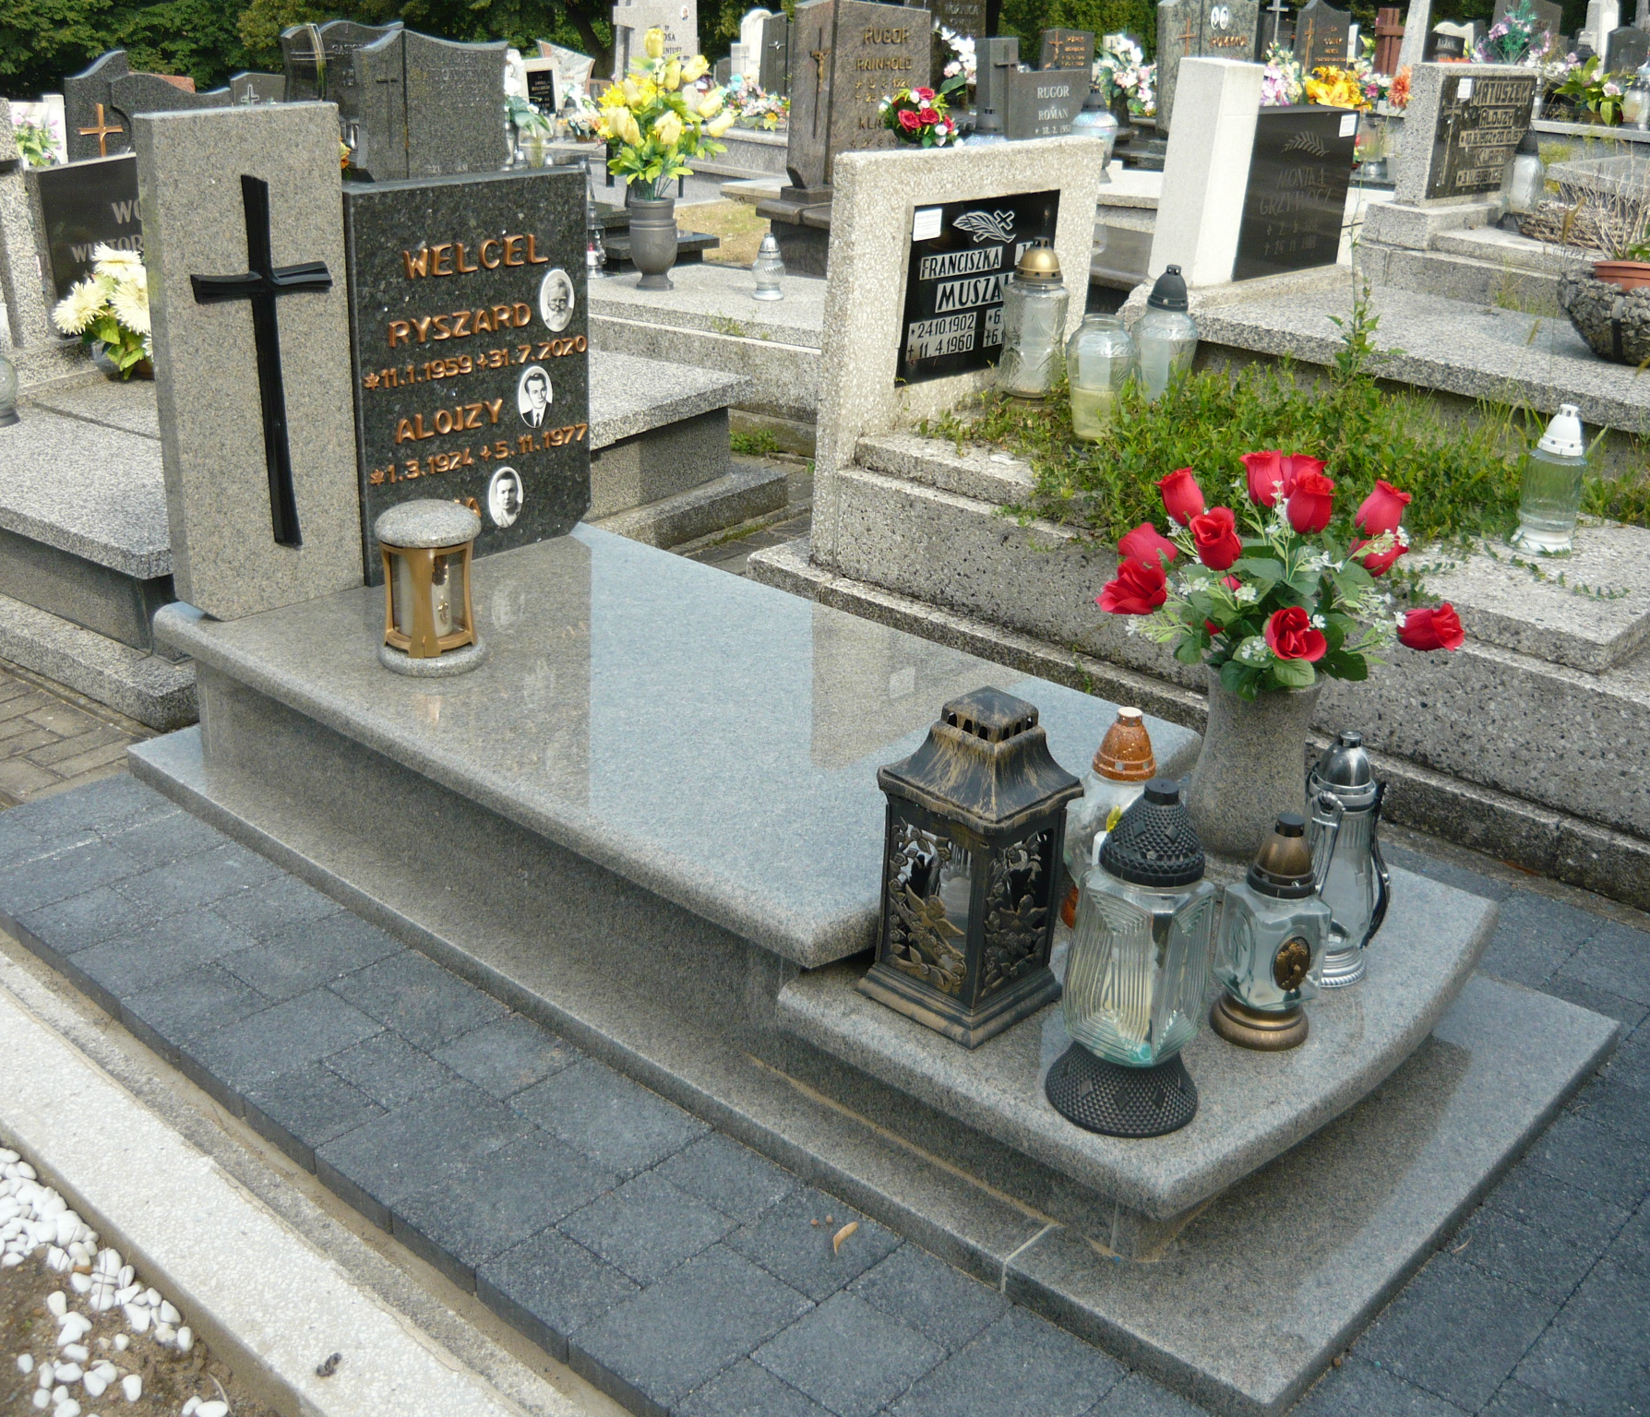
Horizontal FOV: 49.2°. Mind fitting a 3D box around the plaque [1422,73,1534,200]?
[{"bbox_3d":[2.152,-1.876,5.900,0.035,0.390,0.710,21,30,40],"label":"plaque"}]

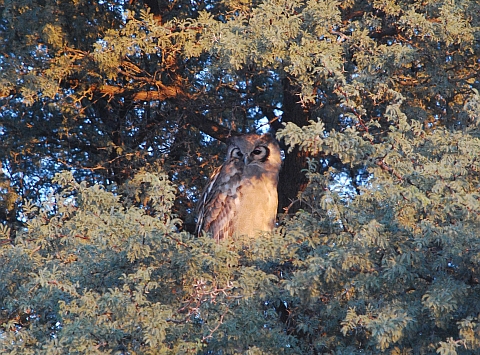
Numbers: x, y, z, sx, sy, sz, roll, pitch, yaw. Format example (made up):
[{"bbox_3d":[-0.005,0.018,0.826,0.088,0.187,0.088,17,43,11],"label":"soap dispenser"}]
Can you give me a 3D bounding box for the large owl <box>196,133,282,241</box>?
[{"bbox_3d":[-0.006,0.095,16.700,0.260,0.560,0.280,11,-16,-41],"label":"large owl"}]

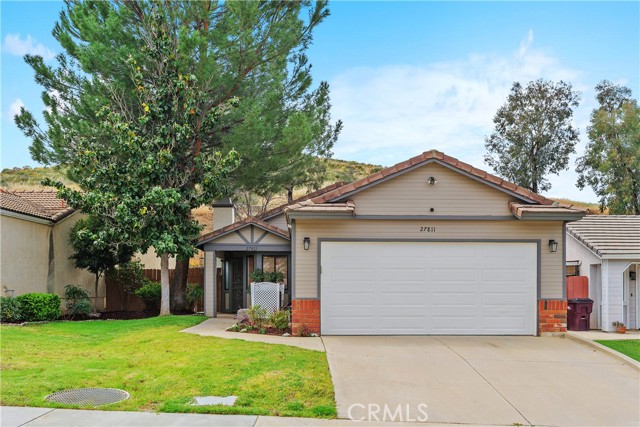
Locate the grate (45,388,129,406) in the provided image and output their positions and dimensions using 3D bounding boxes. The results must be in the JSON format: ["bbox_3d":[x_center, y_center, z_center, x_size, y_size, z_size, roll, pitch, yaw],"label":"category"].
[{"bbox_3d":[-3.350,2.650,7.650,1.100,0.050,1.100,0,-3,0],"label":"grate"}]

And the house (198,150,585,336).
[{"bbox_3d":[0.660,0.880,17.900,9.900,4.400,13.000,0,-3,-2],"label":"house"}]

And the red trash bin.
[{"bbox_3d":[8.050,3.160,16.600,0.640,1.030,0.740,0,-3,0],"label":"red trash bin"}]

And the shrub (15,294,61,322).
[{"bbox_3d":[-7.450,2.470,14.000,1.130,0.800,0.880,0,-3,0],"label":"shrub"}]

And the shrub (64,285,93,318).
[{"bbox_3d":[-6.650,2.420,14.700,0.740,0.930,0.720,0,-3,0],"label":"shrub"}]

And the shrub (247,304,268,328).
[{"bbox_3d":[-1.560,2.560,13.250,0.560,0.620,0.550,0,-3,0],"label":"shrub"}]

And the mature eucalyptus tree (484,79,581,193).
[{"bbox_3d":[13.600,-3.400,34.000,6.300,10.400,6.000,0,-3,0],"label":"mature eucalyptus tree"}]

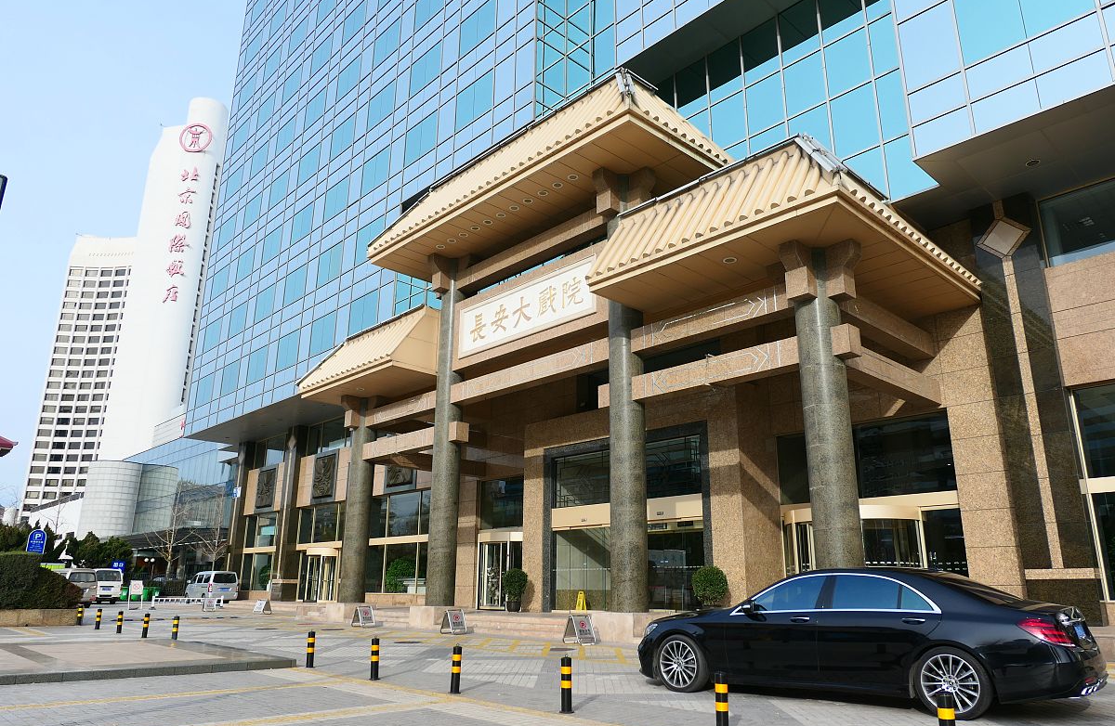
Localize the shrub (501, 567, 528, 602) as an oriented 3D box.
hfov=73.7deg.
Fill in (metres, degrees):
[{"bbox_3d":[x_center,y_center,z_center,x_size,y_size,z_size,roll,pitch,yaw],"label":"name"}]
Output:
[{"bbox_3d":[-1.561,8.291,27.749,0.970,1.220,0.970,0,-16,0],"label":"shrub"}]

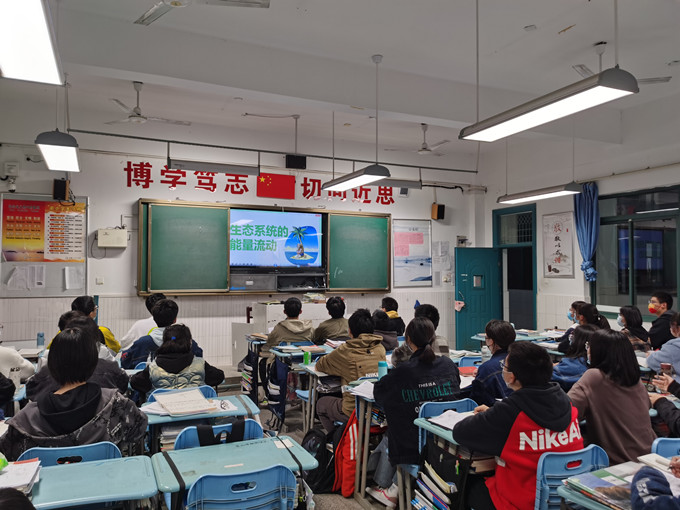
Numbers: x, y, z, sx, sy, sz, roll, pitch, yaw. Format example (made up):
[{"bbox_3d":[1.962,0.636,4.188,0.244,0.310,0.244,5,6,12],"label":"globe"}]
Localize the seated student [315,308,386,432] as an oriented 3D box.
[{"bbox_3d":[0.094,1.073,4.187,0.560,1.280,0.750,1,-3,-30],"label":"seated student"}]

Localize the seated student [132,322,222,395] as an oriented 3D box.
[{"bbox_3d":[-1.117,1.086,3.707,0.600,1.210,0.720,1,-2,-25],"label":"seated student"}]

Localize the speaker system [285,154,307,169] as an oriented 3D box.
[{"bbox_3d":[-0.629,-1.327,7.612,0.270,0.165,0.125,1,-2,-24],"label":"speaker system"}]

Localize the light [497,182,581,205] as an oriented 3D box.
[{"bbox_3d":[2.653,-0.816,7.125,0.300,0.130,1.206,1,-2,-24],"label":"light"}]

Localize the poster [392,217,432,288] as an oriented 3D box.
[{"bbox_3d":[1.269,-0.022,9.249,0.772,1.169,0.030,1,-2,-24],"label":"poster"}]

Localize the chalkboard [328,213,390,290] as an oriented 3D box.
[{"bbox_3d":[0.330,-0.053,8.685,1.120,1.240,0.060,1,-2,-24],"label":"chalkboard"}]

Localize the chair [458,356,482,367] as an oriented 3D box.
[{"bbox_3d":[1.150,1.293,4.756,0.420,0.810,0.470,1,-2,-24],"label":"chair"}]

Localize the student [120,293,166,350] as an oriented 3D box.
[{"bbox_3d":[-1.946,1.091,5.562,0.580,1.340,0.750,1,-2,-25],"label":"student"}]

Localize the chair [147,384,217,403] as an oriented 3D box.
[{"bbox_3d":[-1.070,1.236,3.490,0.420,0.810,0.470,1,-2,-26],"label":"chair"}]

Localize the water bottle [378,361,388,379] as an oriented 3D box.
[{"bbox_3d":[0.289,0.801,3.528,0.064,0.182,0.064,0,-2,0],"label":"water bottle"}]

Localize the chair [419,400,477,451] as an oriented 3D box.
[{"bbox_3d":[0.513,1.267,3.227,0.420,0.820,0.480,1,-2,-25],"label":"chair"}]

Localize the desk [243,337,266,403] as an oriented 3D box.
[{"bbox_3d":[-0.792,1.377,6.279,0.610,0.745,0.410,1,-2,-24],"label":"desk"}]

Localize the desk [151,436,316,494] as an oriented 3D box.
[{"bbox_3d":[-0.465,1.263,2.294,0.630,0.750,0.410,1,-2,-25],"label":"desk"}]

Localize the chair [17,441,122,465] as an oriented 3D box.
[{"bbox_3d":[-1.244,1.232,2.454,0.420,0.820,0.480,1,-2,-25],"label":"chair"}]

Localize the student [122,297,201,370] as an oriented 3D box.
[{"bbox_3d":[-1.546,1.032,4.589,0.600,1.300,0.750,1,-2,-19],"label":"student"}]

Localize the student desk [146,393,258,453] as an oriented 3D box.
[{"bbox_3d":[-0.818,1.254,3.087,0.610,0.745,0.410,1,-2,-22],"label":"student desk"}]

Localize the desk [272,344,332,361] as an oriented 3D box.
[{"bbox_3d":[-0.363,1.342,5.332,0.610,0.745,0.410,1,-2,-24],"label":"desk"}]

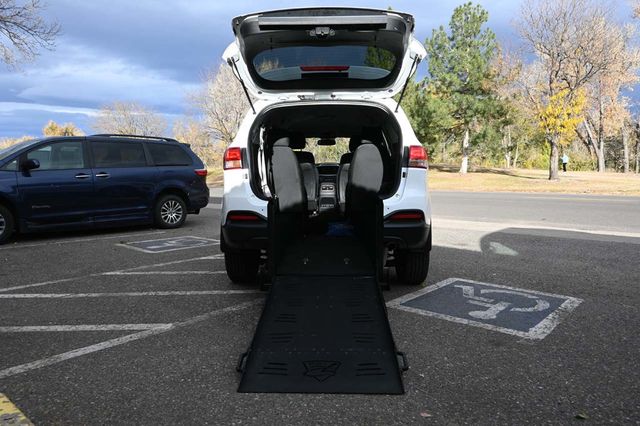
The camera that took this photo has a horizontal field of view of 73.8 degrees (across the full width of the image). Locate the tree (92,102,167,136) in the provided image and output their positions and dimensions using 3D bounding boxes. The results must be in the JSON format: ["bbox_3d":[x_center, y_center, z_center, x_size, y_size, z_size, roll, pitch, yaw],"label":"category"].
[{"bbox_3d":[-20.970,-8.186,47.383,7.700,8.010,7.400,0,6,0],"label":"tree"}]

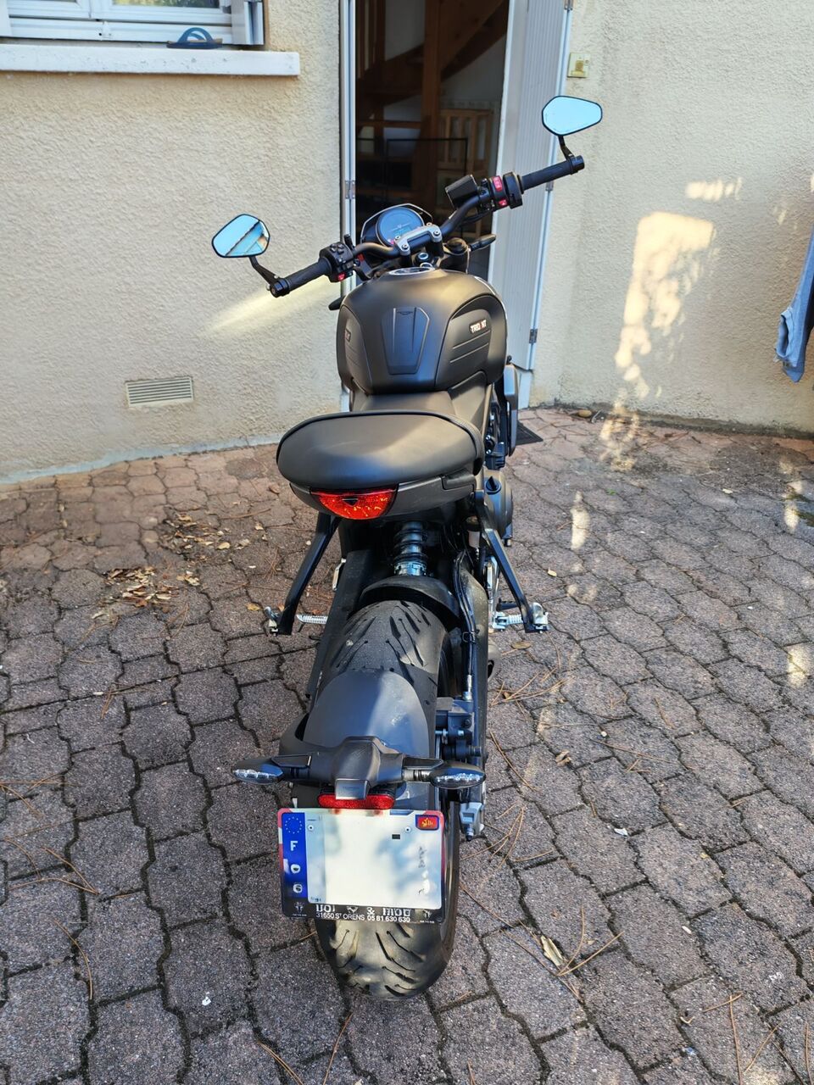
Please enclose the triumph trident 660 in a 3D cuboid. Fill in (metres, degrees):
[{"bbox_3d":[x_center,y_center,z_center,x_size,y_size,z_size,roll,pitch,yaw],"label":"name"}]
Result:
[{"bbox_3d":[-0.010,-0.213,1.850,0.860,1.270,2.000,2,30,6],"label":"triumph trident 660"}]

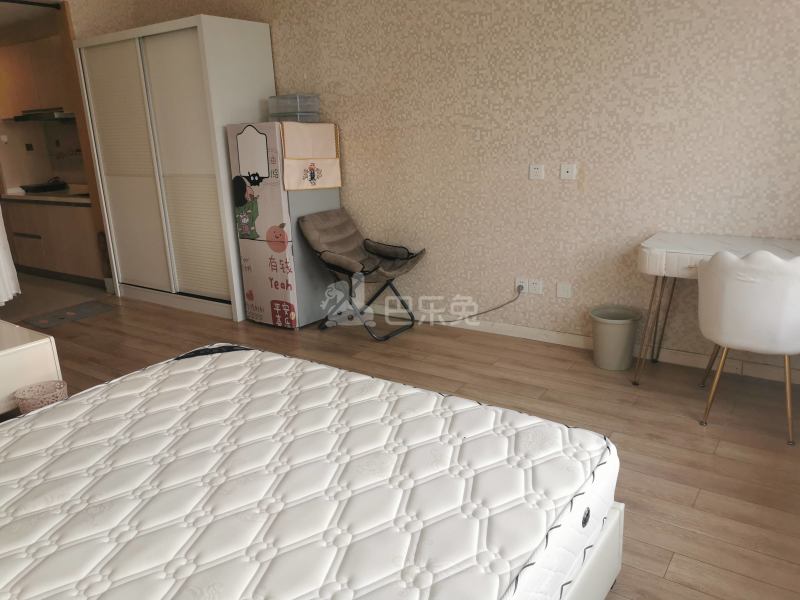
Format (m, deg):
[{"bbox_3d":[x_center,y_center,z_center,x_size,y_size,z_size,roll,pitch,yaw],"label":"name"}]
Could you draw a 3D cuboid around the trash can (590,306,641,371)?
[{"bbox_3d":[1.177,0.212,3.420,0.259,0.292,0.259,-2,16,1],"label":"trash can"}]

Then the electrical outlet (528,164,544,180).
[{"bbox_3d":[0.784,-0.731,3.578,0.086,0.086,0.010,8,19,34],"label":"electrical outlet"}]

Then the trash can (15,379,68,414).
[{"bbox_3d":[-1.618,0.524,2.860,0.210,0.243,0.210,-2,16,1],"label":"trash can"}]

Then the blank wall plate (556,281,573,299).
[{"bbox_3d":[0.966,-0.062,3.661,0.086,0.086,0.010,8,19,34],"label":"blank wall plate"}]

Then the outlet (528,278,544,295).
[{"bbox_3d":[0.824,-0.076,3.759,0.086,0.086,0.010,8,19,34],"label":"outlet"}]

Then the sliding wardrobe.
[{"bbox_3d":[-1.659,-0.989,4.870,1.487,2.037,0.603,8,19,34],"label":"sliding wardrobe"}]

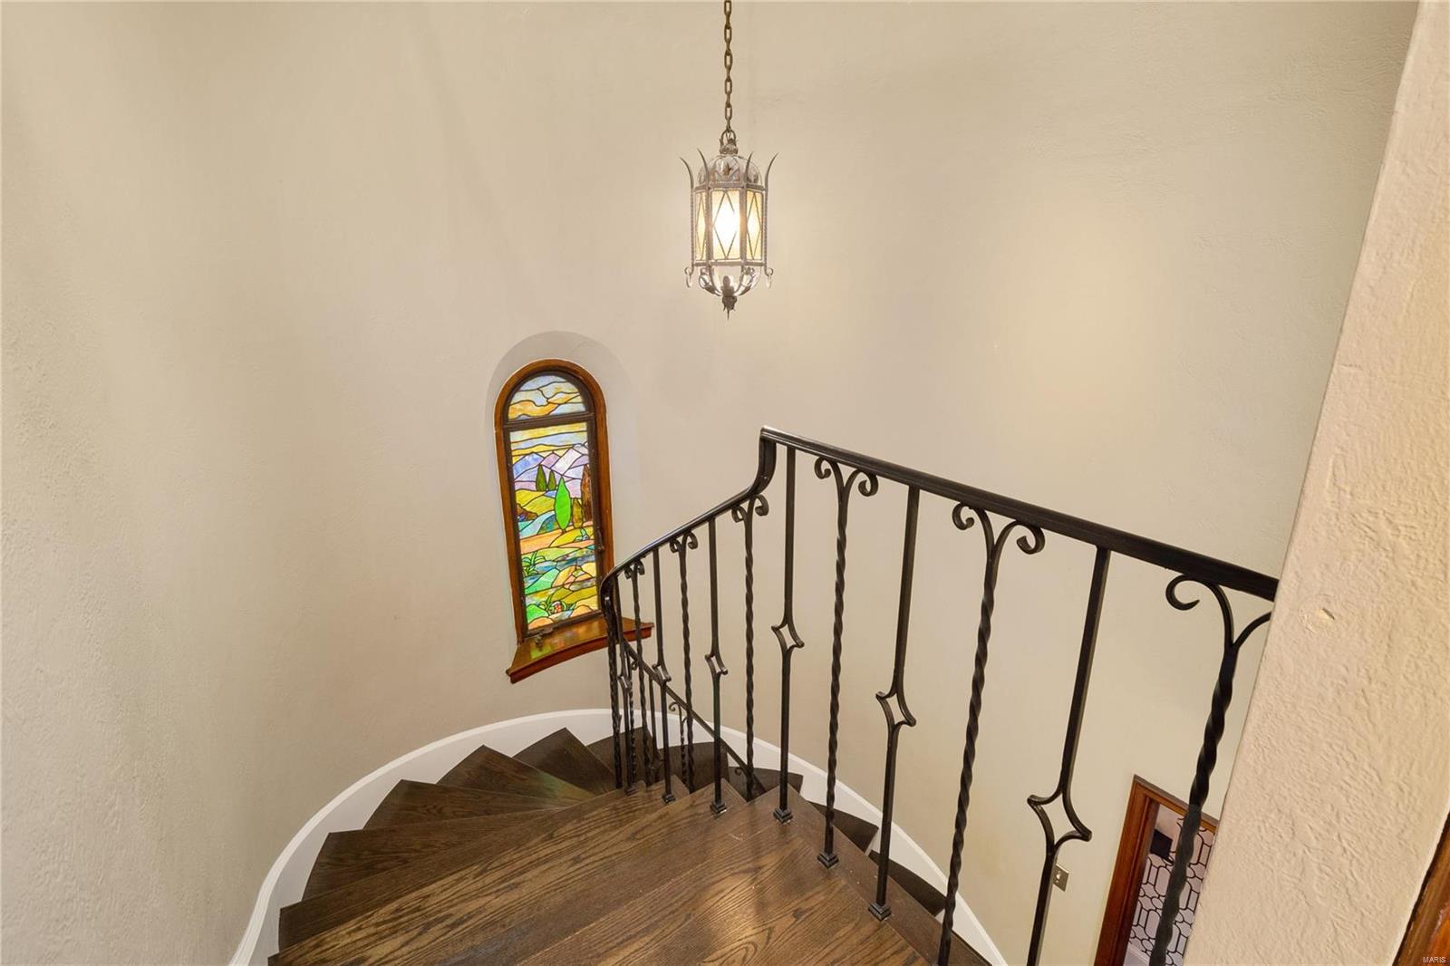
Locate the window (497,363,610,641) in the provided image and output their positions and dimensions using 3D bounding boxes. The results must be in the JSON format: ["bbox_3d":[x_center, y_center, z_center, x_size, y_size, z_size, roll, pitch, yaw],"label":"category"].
[{"bbox_3d":[-0.933,0.112,3.635,0.610,1.560,0.100,-10,18,-31],"label":"window"}]

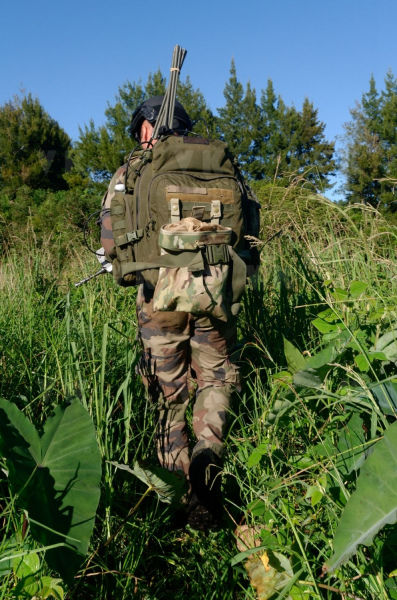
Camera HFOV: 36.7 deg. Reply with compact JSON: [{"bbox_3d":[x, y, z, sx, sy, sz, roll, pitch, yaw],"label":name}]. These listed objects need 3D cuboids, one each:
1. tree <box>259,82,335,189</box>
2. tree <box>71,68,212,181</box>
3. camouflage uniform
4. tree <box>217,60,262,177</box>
[{"bbox_3d":[4.774,-7.288,29.160,3.900,6.300,3.700,0,10,0],"label":"tree"},{"bbox_3d":[-2.633,-7.282,28.144,6.770,6.660,5.420,0,10,0],"label":"tree"},{"bbox_3d":[-0.070,0.125,2.566,0.620,1.400,0.450,-1,11,-7],"label":"camouflage uniform"},{"bbox_3d":[1.991,-7.777,29.070,2.620,7.300,2.620,0,10,0],"label":"tree"}]

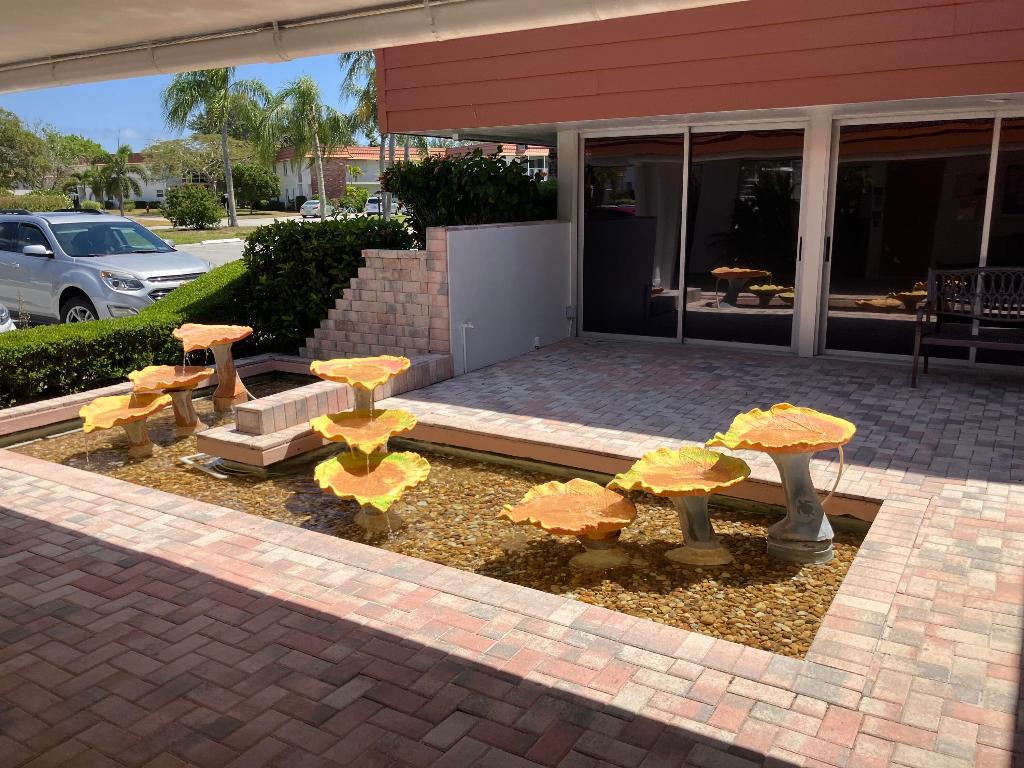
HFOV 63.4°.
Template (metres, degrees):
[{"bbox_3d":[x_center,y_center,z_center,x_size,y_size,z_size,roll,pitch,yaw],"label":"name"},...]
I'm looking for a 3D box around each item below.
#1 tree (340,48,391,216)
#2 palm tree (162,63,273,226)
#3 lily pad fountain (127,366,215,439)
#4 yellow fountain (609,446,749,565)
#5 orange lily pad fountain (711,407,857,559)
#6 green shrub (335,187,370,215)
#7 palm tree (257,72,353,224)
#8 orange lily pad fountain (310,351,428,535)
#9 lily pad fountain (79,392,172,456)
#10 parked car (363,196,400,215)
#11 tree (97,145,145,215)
[{"bbox_3d":[-7.935,-15.104,50.044,6.000,10.380,6.000,-1,13,0],"label":"tree"},{"bbox_3d":[-16.771,-13.743,47.536,6.400,9.310,6.400,-1,13,0],"label":"palm tree"},{"bbox_3d":[-2.534,0.168,6.279,0.570,0.470,0.660,5,14,25],"label":"lily pad fountain"},{"bbox_3d":[0.857,0.619,4.121,0.680,0.480,0.640,-2,13,-6],"label":"yellow fountain"},{"bbox_3d":[1.340,0.491,4.099,0.690,0.720,0.640,-2,13,-6],"label":"orange lily pad fountain"},{"bbox_3d":[-15.790,-18.185,81.996,3.400,2.660,3.000,-1,13,0],"label":"green shrub"},{"bbox_3d":[-13.712,-15.604,55.000,5.900,9.990,5.800,-1,12,0],"label":"palm tree"},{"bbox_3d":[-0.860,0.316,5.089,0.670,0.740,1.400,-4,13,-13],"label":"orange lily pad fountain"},{"bbox_3d":[-2.771,0.317,6.045,0.600,0.380,0.660,5,14,27],"label":"lily pad fountain"},{"bbox_3d":[-12.664,-17.391,81.004,1.850,1.680,4.600,1,13,10],"label":"parked car"},{"bbox_3d":[-35.449,-18.381,75.000,4.300,6.680,4.200,-1,12,0],"label":"tree"}]

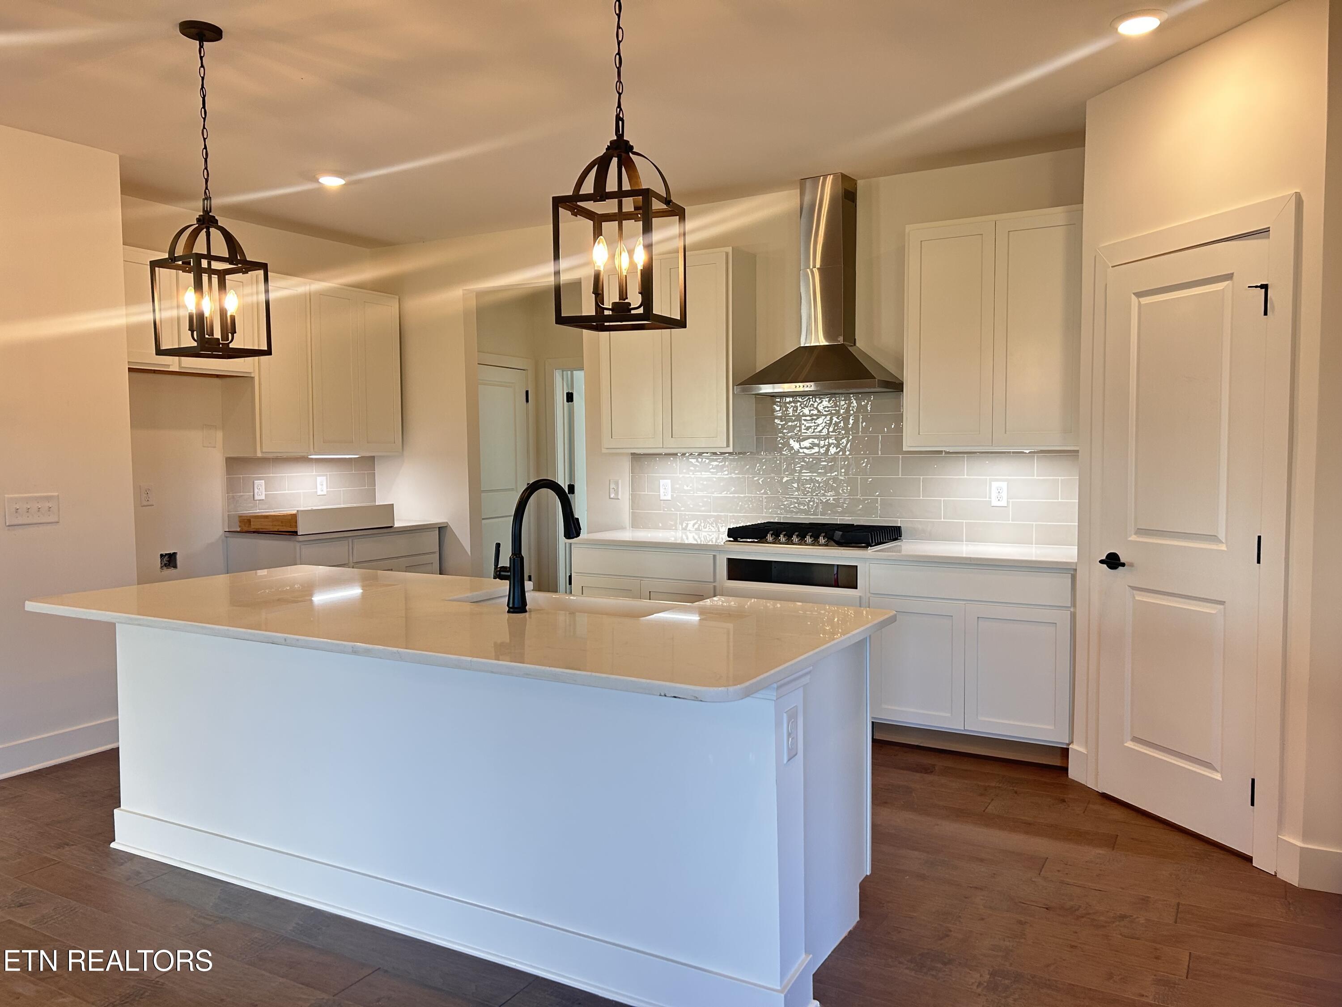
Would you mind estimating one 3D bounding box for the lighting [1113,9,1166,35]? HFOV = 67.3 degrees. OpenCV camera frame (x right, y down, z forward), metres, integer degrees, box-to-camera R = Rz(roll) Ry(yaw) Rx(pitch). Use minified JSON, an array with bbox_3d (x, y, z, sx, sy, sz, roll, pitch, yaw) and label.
[{"bbox_3d":[1.526,-1.565,3.290,0.190,0.030,0.190,1,4,30],"label":"lighting"}]

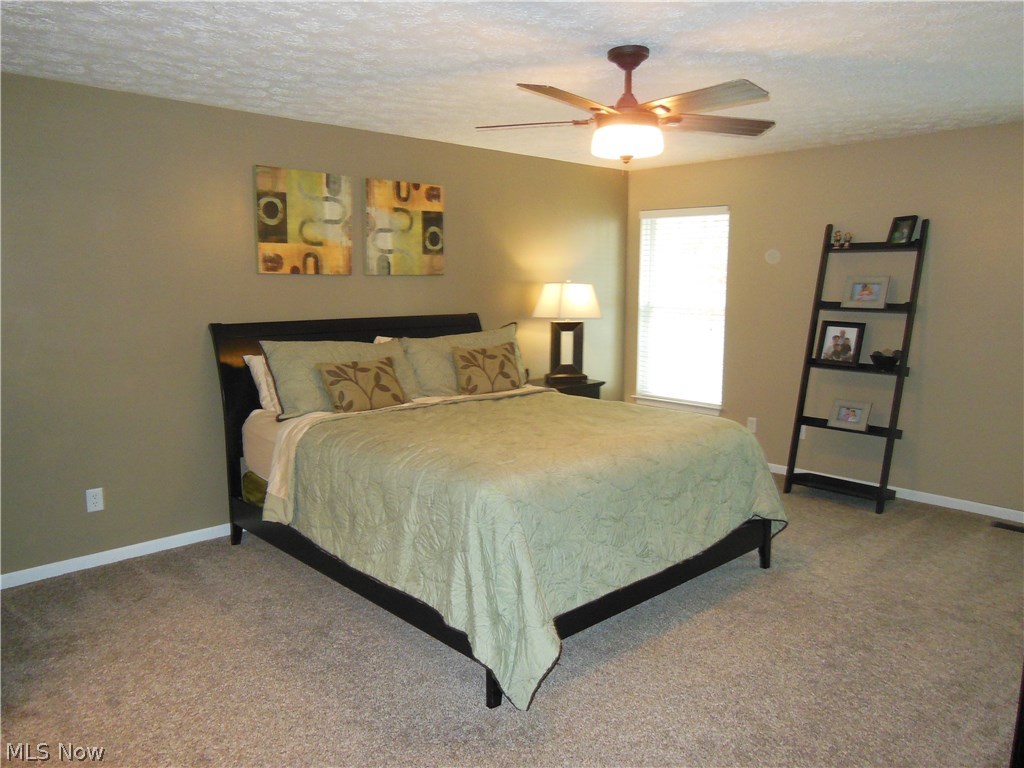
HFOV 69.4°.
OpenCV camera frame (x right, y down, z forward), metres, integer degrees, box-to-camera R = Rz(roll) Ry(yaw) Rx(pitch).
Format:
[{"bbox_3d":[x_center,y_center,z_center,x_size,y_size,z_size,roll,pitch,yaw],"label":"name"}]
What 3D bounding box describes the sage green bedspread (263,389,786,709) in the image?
[{"bbox_3d":[0.083,0.550,3.824,2.120,0.685,1.960,-8,11,-43],"label":"sage green bedspread"}]

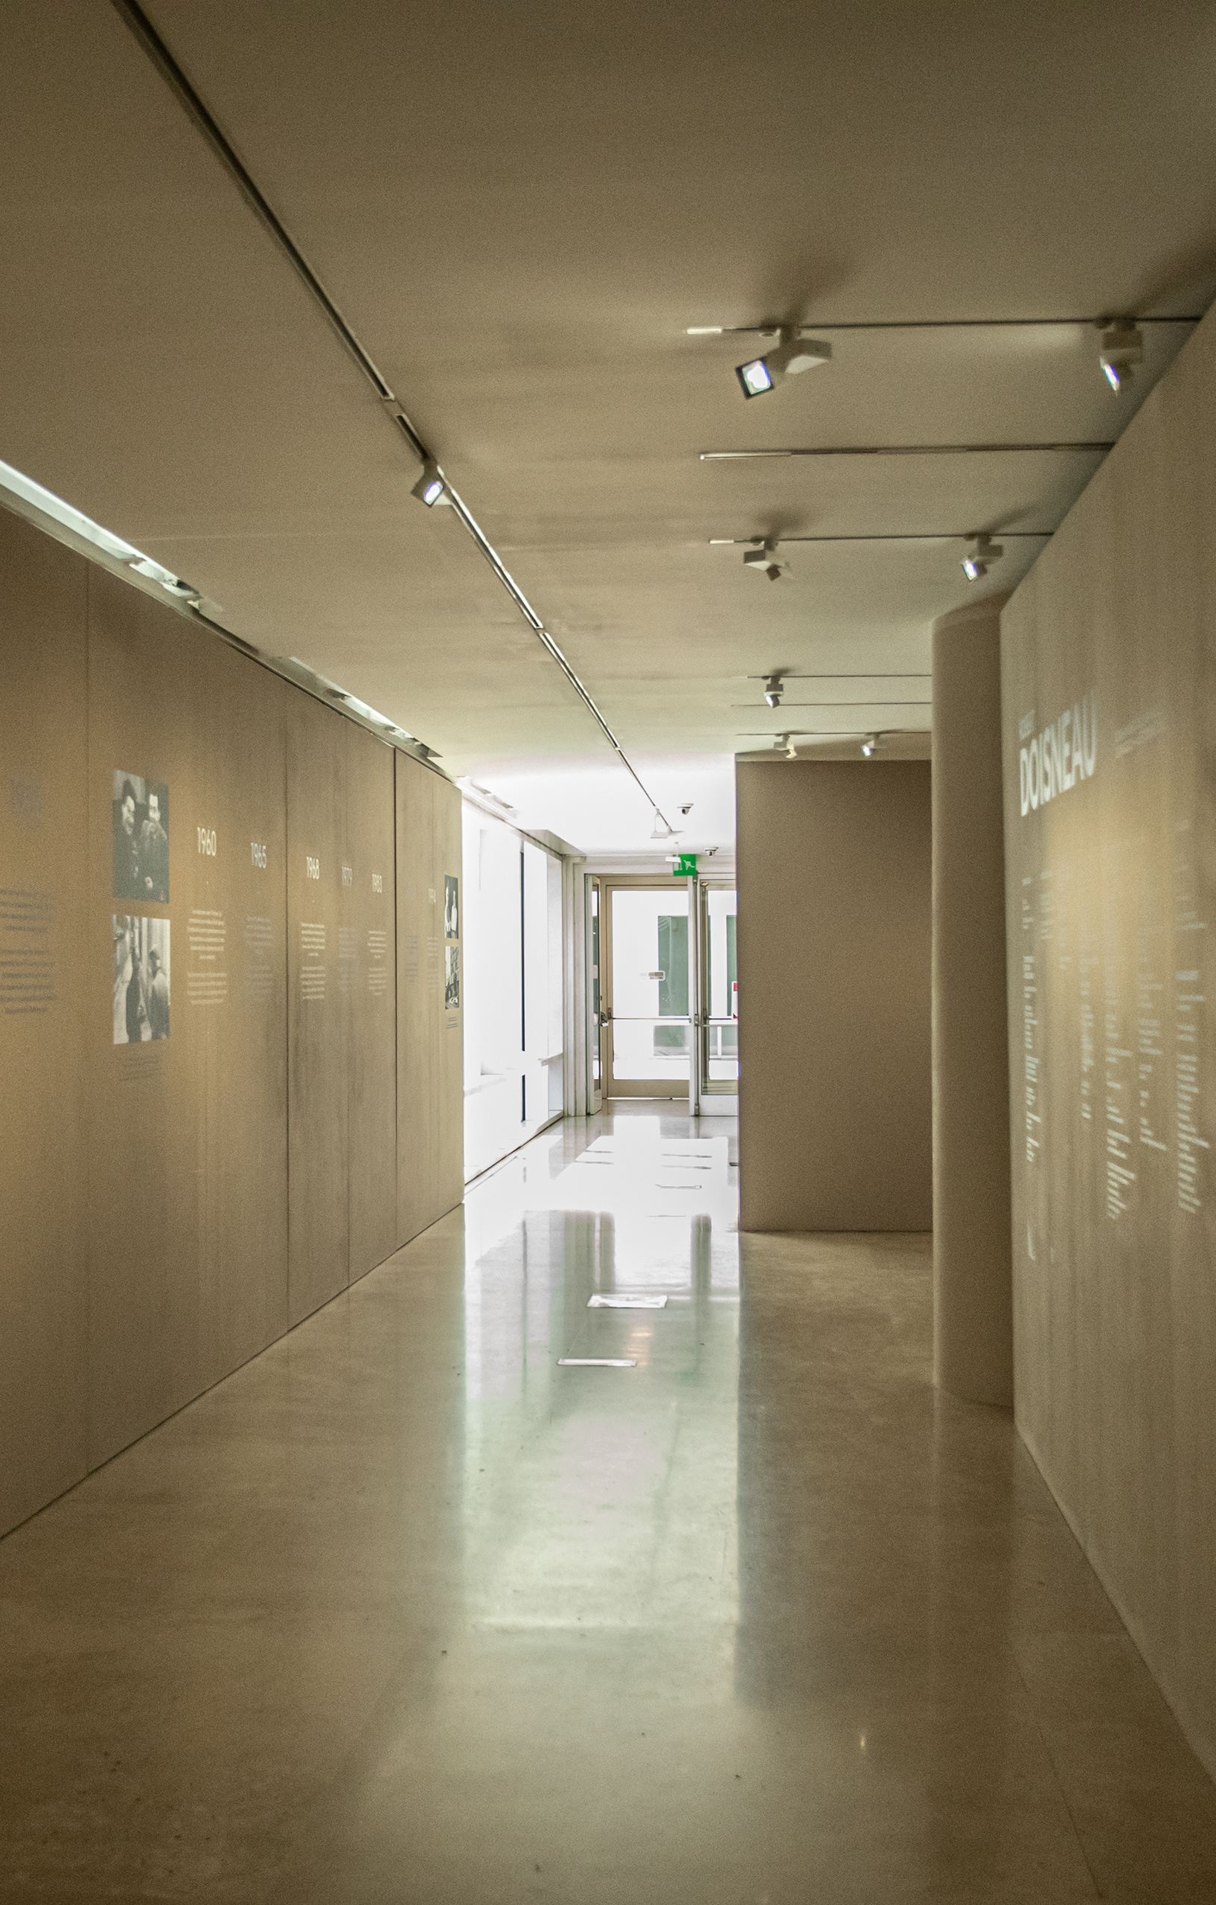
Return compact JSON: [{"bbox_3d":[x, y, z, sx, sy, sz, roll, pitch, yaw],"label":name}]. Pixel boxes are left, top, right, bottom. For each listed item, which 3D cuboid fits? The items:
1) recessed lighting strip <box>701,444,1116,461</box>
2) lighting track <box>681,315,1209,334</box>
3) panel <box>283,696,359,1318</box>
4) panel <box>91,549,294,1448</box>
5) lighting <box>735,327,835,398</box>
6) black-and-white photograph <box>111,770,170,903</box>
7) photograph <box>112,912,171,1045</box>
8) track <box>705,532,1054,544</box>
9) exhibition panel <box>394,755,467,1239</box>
[{"bbox_3d":[0.748,-1.260,4.793,1.031,0.040,0.065,0,-1,5],"label":"recessed lighting strip"},{"bbox_3d":[0.681,-1.275,3.868,1.041,0.030,0.035,0,-1,5],"label":"lighting track"},{"bbox_3d":[-1.383,0.248,9.037,0.060,2.855,1.307,0,-1,5],"label":"panel"},{"bbox_3d":[-1.541,0.218,7.155,0.060,2.855,2.479,0,-1,5],"label":"panel"},{"bbox_3d":[0.355,-1.187,3.833,0.130,0.135,0.170,-1,-1,36],"label":"lighting"},{"bbox_3d":[-1.567,-0.382,6.454,0.015,0.413,0.572,0,-1,5],"label":"black-and-white photograph"},{"bbox_3d":[-1.565,0.094,6.447,0.015,0.419,0.572,0,-1,5],"label":"photograph"},{"bbox_3d":[0.812,-1.245,5.733,1.040,0.030,0.035,0,-1,5],"label":"track"},{"bbox_3d":[-1.131,0.296,12.025,0.060,2.855,2.411,0,-1,5],"label":"exhibition panel"}]

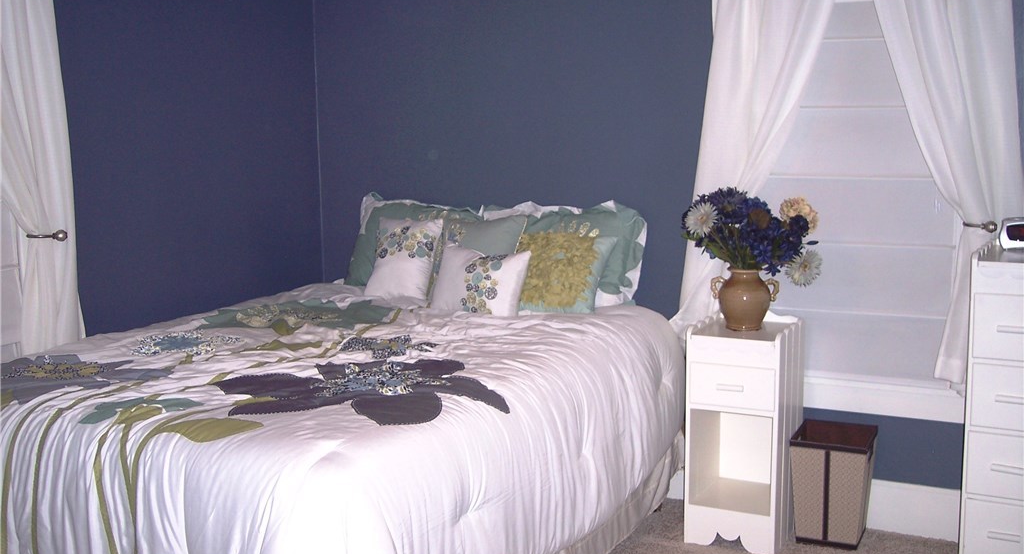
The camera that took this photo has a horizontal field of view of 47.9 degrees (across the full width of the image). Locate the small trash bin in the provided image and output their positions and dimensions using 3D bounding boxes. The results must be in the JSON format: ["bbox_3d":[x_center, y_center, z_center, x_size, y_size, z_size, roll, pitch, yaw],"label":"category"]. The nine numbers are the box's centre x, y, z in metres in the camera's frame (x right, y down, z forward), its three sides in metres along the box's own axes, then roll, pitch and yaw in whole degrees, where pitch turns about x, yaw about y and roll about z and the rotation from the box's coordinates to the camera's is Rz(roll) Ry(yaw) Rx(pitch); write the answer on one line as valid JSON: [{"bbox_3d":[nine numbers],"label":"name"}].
[{"bbox_3d":[1.120,0.728,4.017,0.260,0.370,0.263,4,10,26],"label":"small trash bin"}]

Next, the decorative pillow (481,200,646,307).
[{"bbox_3d":[0.166,-0.082,4.325,0.650,0.401,0.171,4,-8,26],"label":"decorative pillow"}]

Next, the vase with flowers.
[{"bbox_3d":[0.816,-0.059,3.929,0.436,0.486,0.359,4,10,26],"label":"vase with flowers"}]

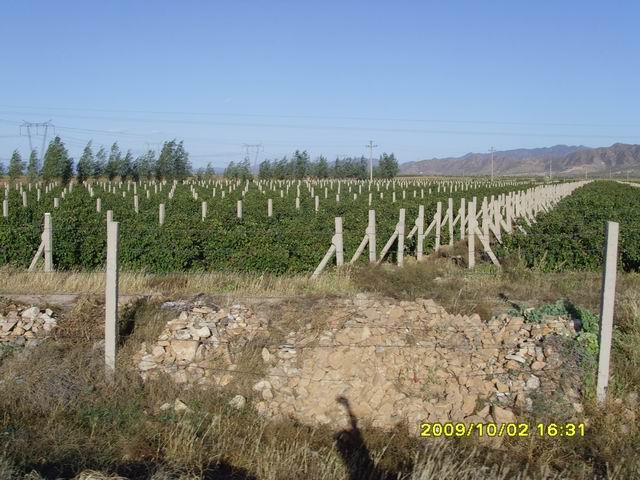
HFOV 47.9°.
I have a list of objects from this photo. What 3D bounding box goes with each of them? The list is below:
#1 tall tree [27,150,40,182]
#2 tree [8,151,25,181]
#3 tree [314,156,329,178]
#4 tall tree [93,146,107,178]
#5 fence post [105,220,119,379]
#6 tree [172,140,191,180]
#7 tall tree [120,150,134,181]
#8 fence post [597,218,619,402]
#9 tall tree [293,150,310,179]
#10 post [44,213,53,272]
[{"bbox_3d":[-71.516,-18.472,180.000,3.495,8.237,3.495,0,5,0],"label":"tall tree"},{"bbox_3d":[-75.759,-18.472,180.000,3.994,8.237,3.994,0,5,0],"label":"tree"},{"bbox_3d":[0.499,-24.213,240.000,4.660,7.821,4.660,0,5,0],"label":"tree"},{"bbox_3d":[-53.512,-18.323,175.000,3.499,8.737,3.499,0,5,0],"label":"tall tree"},{"bbox_3d":[-2.350,0.672,8.200,0.118,1.786,0.118,2,5,3],"label":"fence post"},{"bbox_3d":[-33.612,-19.051,175.000,4.499,10.193,4.499,0,5,0],"label":"tree"},{"bbox_3d":[-50.721,-19.630,190.000,3.689,8.432,3.689,0,5,0],"label":"tall tree"},{"bbox_3d":[2.795,0.717,7.050,0.103,1.815,0.100,1,5,0],"label":"fence post"},{"bbox_3d":[-6.157,-25.045,240.000,5.991,9.486,5.991,0,5,0],"label":"tall tree"},{"bbox_3d":[-7.525,0.069,20.050,0.150,1.684,0.150,0,5,6],"label":"post"}]

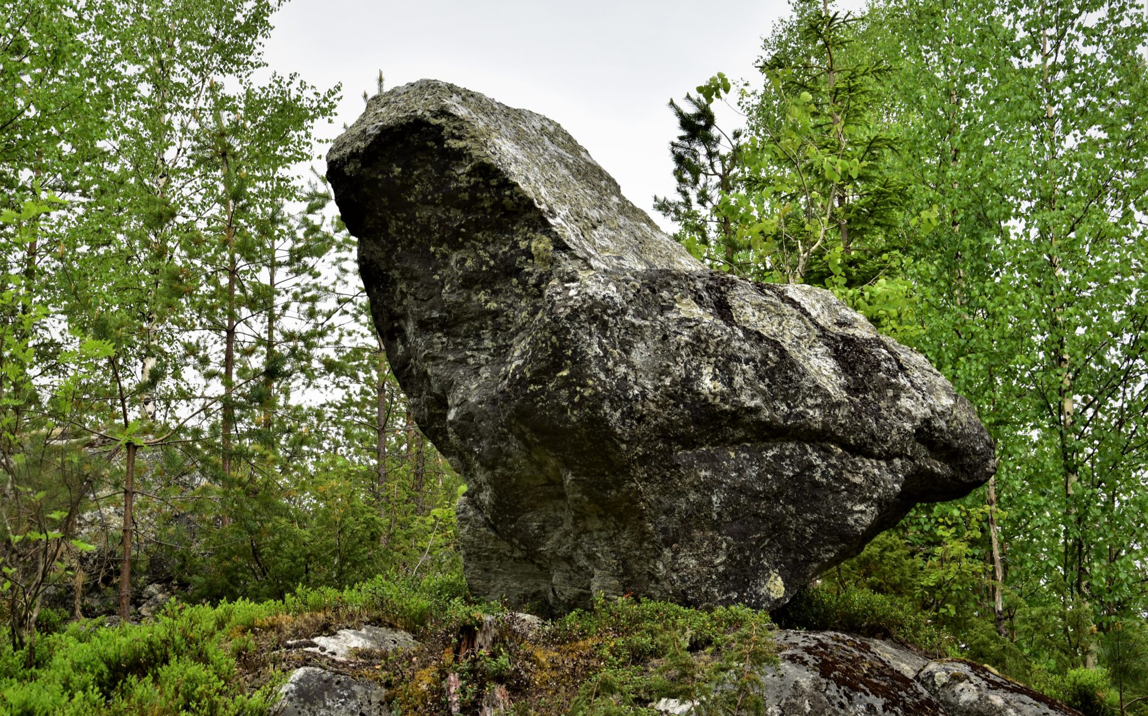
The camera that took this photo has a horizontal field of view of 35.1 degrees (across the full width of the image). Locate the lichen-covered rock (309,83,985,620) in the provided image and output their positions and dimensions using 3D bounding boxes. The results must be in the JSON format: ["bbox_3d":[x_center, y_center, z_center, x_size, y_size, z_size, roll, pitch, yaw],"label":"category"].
[{"bbox_3d":[0.414,-0.042,8.600,3.050,2.500,2.300,2,-9,-12],"label":"lichen-covered rock"}]

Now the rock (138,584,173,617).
[{"bbox_3d":[-2.532,1.472,11.000,0.210,0.200,0.180,0,-8,0],"label":"rock"}]

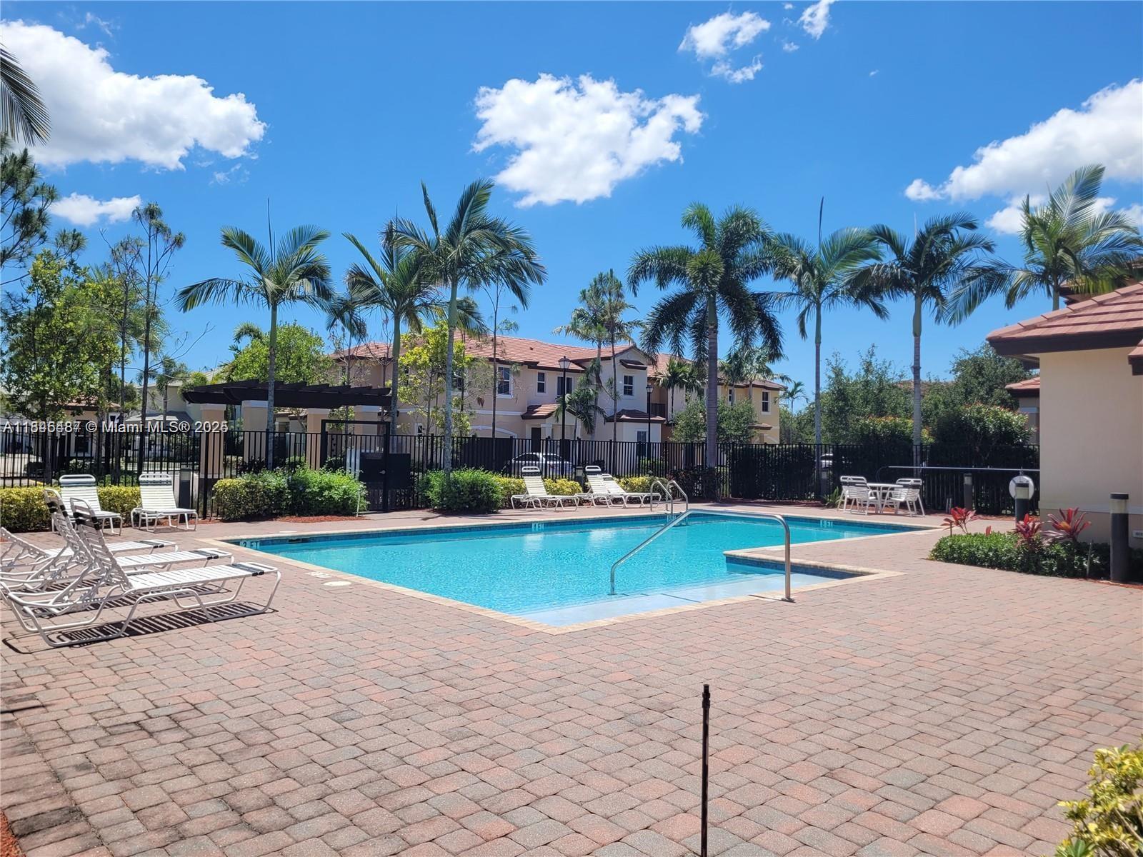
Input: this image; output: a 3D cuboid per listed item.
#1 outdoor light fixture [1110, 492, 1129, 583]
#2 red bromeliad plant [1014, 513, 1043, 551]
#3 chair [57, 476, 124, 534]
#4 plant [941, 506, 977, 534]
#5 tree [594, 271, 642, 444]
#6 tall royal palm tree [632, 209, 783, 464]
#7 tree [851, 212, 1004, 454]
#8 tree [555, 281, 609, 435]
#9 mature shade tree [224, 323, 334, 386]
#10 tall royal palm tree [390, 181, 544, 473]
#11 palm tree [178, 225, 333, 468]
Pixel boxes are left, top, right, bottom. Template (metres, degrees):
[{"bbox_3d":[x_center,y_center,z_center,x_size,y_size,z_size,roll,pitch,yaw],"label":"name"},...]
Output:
[{"bbox_3d":[6.651,1.322,10.414,0.190,1.071,0.190,0,-2,33],"label":"outdoor light fixture"},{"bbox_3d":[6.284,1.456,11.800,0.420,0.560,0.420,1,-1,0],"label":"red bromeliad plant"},{"bbox_3d":[-8.017,1.284,14.208,0.700,0.920,1.450,2,-2,-41],"label":"chair"},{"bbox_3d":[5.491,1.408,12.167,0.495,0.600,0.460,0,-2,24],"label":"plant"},{"bbox_3d":[1.714,-1.832,33.070,1.819,8.530,1.850,1,-2,3],"label":"tree"},{"bbox_3d":[4.098,-2.403,26.885,4.711,9.395,4.700,1,-2,9],"label":"tall royal palm tree"},{"bbox_3d":[10.022,-1.893,24.300,4.100,8.300,4.000,1,-1,0],"label":"tree"},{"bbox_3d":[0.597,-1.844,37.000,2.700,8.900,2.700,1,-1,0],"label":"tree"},{"bbox_3d":[-11.617,-0.863,34.000,4.700,6.300,4.700,1,-1,0],"label":"mature shade tree"},{"bbox_3d":[-2.581,-1.984,20.466,3.671,7.920,3.700,1,-2,-8],"label":"tall royal palm tree"},{"bbox_3d":[-7.107,-1.321,19.300,3.400,6.500,3.400,1,-1,0],"label":"palm tree"}]

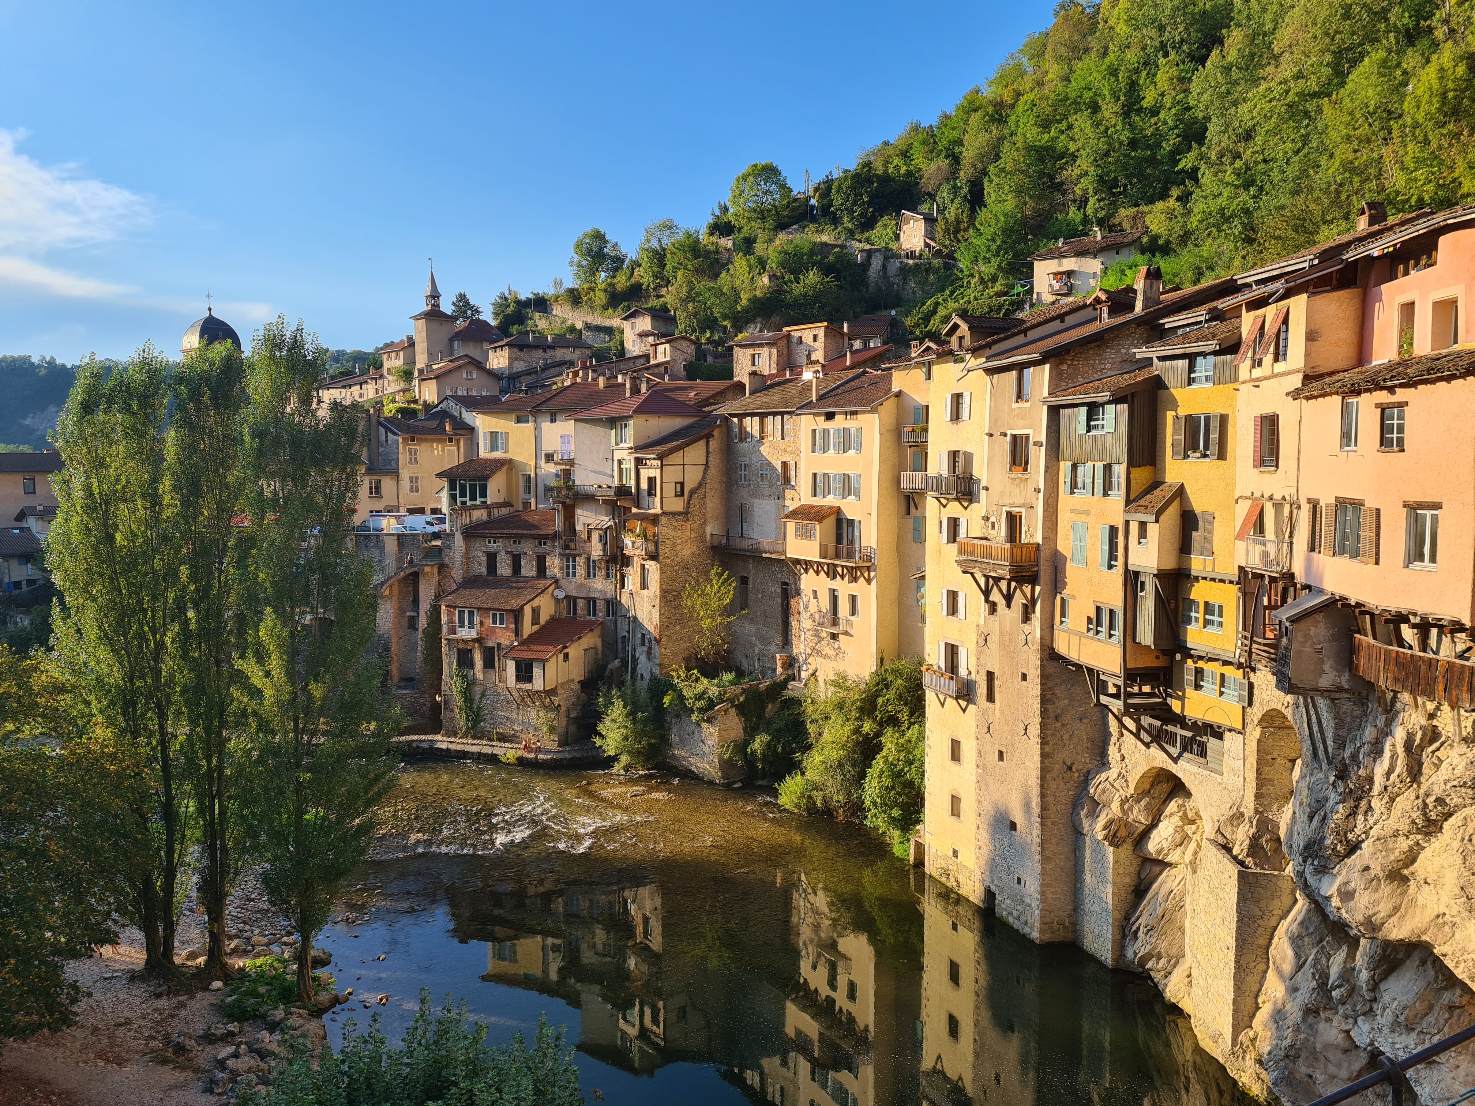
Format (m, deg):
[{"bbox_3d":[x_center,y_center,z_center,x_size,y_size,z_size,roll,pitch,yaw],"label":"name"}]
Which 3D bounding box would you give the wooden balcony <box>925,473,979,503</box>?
[{"bbox_3d":[9.423,-2.989,49.422,0.791,0.998,2.578,-2,4,-21],"label":"wooden balcony"}]

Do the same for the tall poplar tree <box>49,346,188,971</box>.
[{"bbox_3d":[-23.788,4.277,42.609,5.122,24.186,4.925,0,5,0],"label":"tall poplar tree"}]

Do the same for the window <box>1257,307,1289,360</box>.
[{"bbox_3d":[15.599,-6.389,32.326,0.553,1.479,0.797,0,4,2],"label":"window"}]

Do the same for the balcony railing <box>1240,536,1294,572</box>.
[{"bbox_3d":[16.872,0.039,35.127,0.640,0.985,2.265,0,5,2],"label":"balcony railing"}]

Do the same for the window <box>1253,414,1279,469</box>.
[{"bbox_3d":[15.816,-3.318,33.148,0.200,1.599,1.690,0,4,2],"label":"window"}]

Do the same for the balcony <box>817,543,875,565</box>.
[{"bbox_3d":[6.486,0.074,67.097,1.231,0.985,3.376,-3,5,-33],"label":"balcony"}]

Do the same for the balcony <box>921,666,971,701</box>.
[{"bbox_3d":[9.420,5.753,50.177,0.683,1.153,2.772,-2,4,-21],"label":"balcony"}]

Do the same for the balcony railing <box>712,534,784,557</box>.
[{"bbox_3d":[0.678,-0.539,75.076,0.118,0.955,9.007,-3,5,-33],"label":"balcony railing"}]

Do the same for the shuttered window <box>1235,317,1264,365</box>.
[{"bbox_3d":[15.652,-6.462,33.851,0.529,1.354,0.754,0,4,2],"label":"shuttered window"}]

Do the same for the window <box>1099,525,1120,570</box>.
[{"bbox_3d":[14.631,-0.192,43.698,0.197,1.773,1.330,-1,5,-13],"label":"window"}]

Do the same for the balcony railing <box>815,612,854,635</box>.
[{"bbox_3d":[5.796,4.284,69.047,0.739,0.955,2.470,-3,5,-33],"label":"balcony railing"}]

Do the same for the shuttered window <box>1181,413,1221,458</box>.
[{"bbox_3d":[16.693,-4.220,40.173,0.246,1.625,2.068,-1,5,-13],"label":"shuttered window"}]

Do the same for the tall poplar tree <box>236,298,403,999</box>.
[{"bbox_3d":[-14.482,3.893,38.186,5.497,23.675,5.497,0,4,0],"label":"tall poplar tree"}]

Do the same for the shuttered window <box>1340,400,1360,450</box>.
[{"bbox_3d":[15.960,-3.320,28.888,0.150,1.349,0.776,0,4,-3],"label":"shuttered window"}]

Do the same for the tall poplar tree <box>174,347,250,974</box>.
[{"bbox_3d":[-20.056,4.211,42.304,3.251,24.366,3.251,0,5,0],"label":"tall poplar tree"}]

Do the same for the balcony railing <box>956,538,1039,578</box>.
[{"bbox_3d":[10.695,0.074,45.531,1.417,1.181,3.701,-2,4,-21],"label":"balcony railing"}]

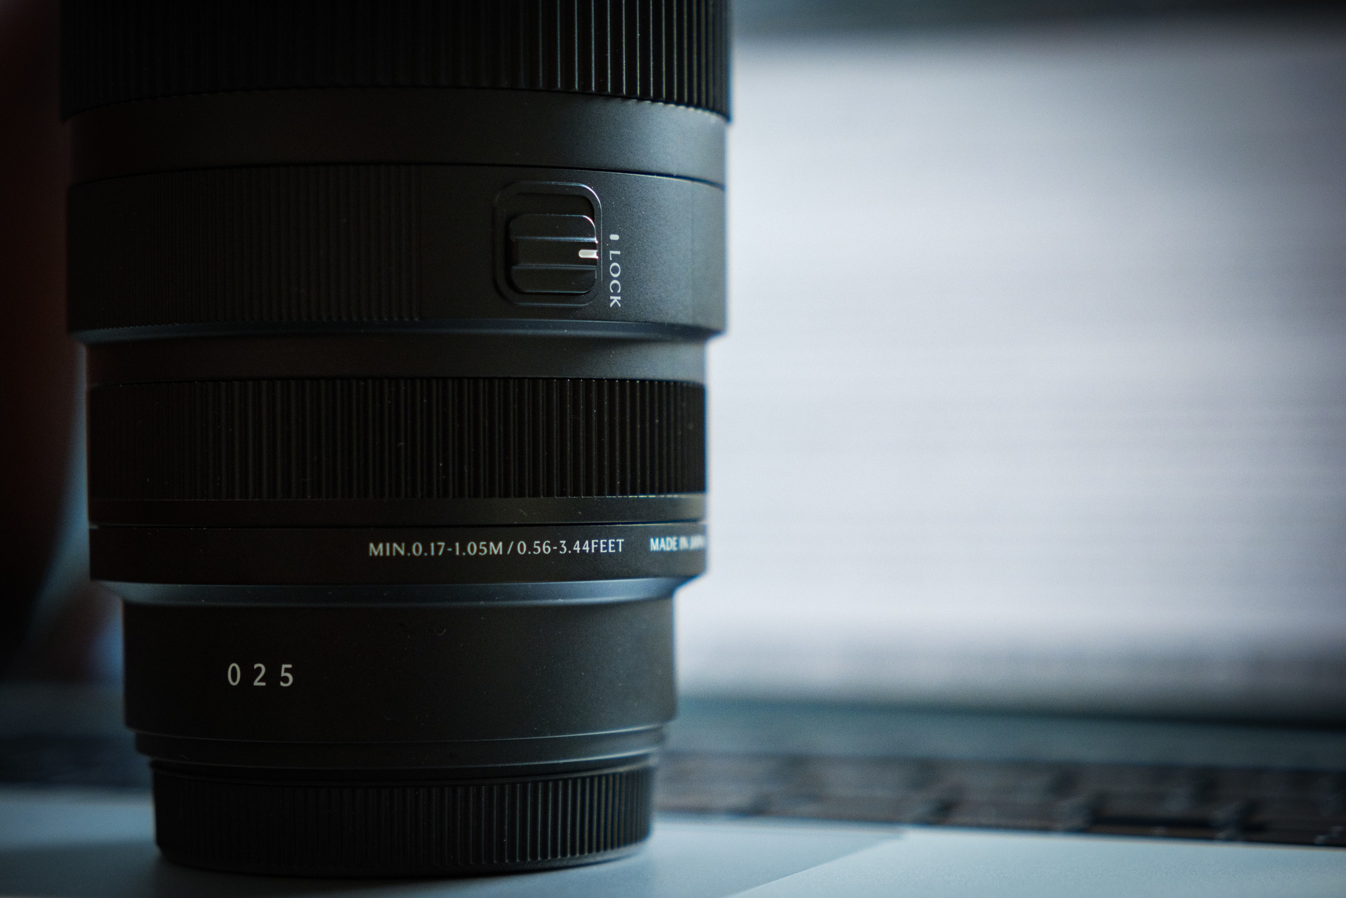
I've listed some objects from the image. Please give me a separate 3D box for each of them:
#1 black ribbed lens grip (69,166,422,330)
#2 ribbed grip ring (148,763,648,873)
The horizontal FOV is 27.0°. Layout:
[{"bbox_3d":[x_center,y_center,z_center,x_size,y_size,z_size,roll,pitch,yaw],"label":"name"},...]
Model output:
[{"bbox_3d":[-0.030,-0.020,0.314,0.073,0.016,0.073,0,0,0],"label":"black ribbed lens grip"},{"bbox_3d":[-0.030,0.039,0.313,0.055,0.010,0.055,0,0,0],"label":"ribbed grip ring"}]

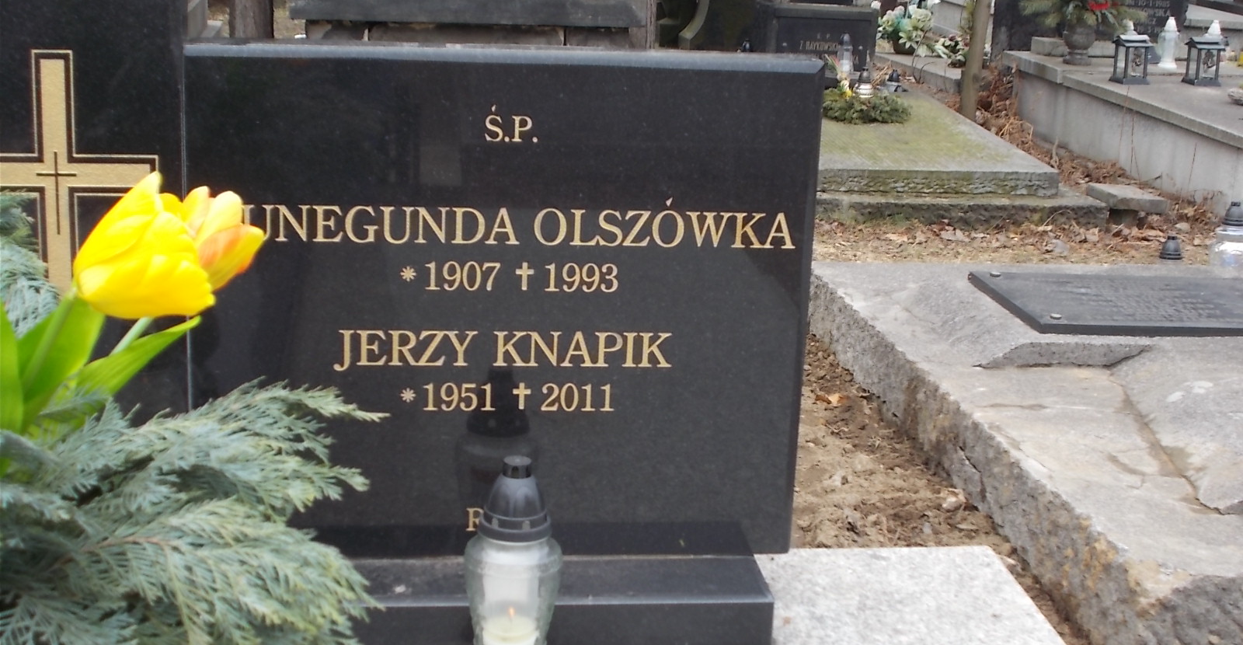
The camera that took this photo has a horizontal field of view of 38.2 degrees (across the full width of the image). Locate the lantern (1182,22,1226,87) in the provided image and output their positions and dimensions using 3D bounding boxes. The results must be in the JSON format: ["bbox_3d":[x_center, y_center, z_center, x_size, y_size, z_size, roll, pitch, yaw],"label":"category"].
[{"bbox_3d":[2.483,-1.130,7.644,0.125,0.215,0.130,-1,15,-12],"label":"lantern"}]

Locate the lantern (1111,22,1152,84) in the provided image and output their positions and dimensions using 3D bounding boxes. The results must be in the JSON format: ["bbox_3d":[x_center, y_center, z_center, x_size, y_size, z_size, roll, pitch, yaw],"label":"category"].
[{"bbox_3d":[2.150,-1.123,7.569,0.125,0.215,0.130,-1,15,-12],"label":"lantern"}]

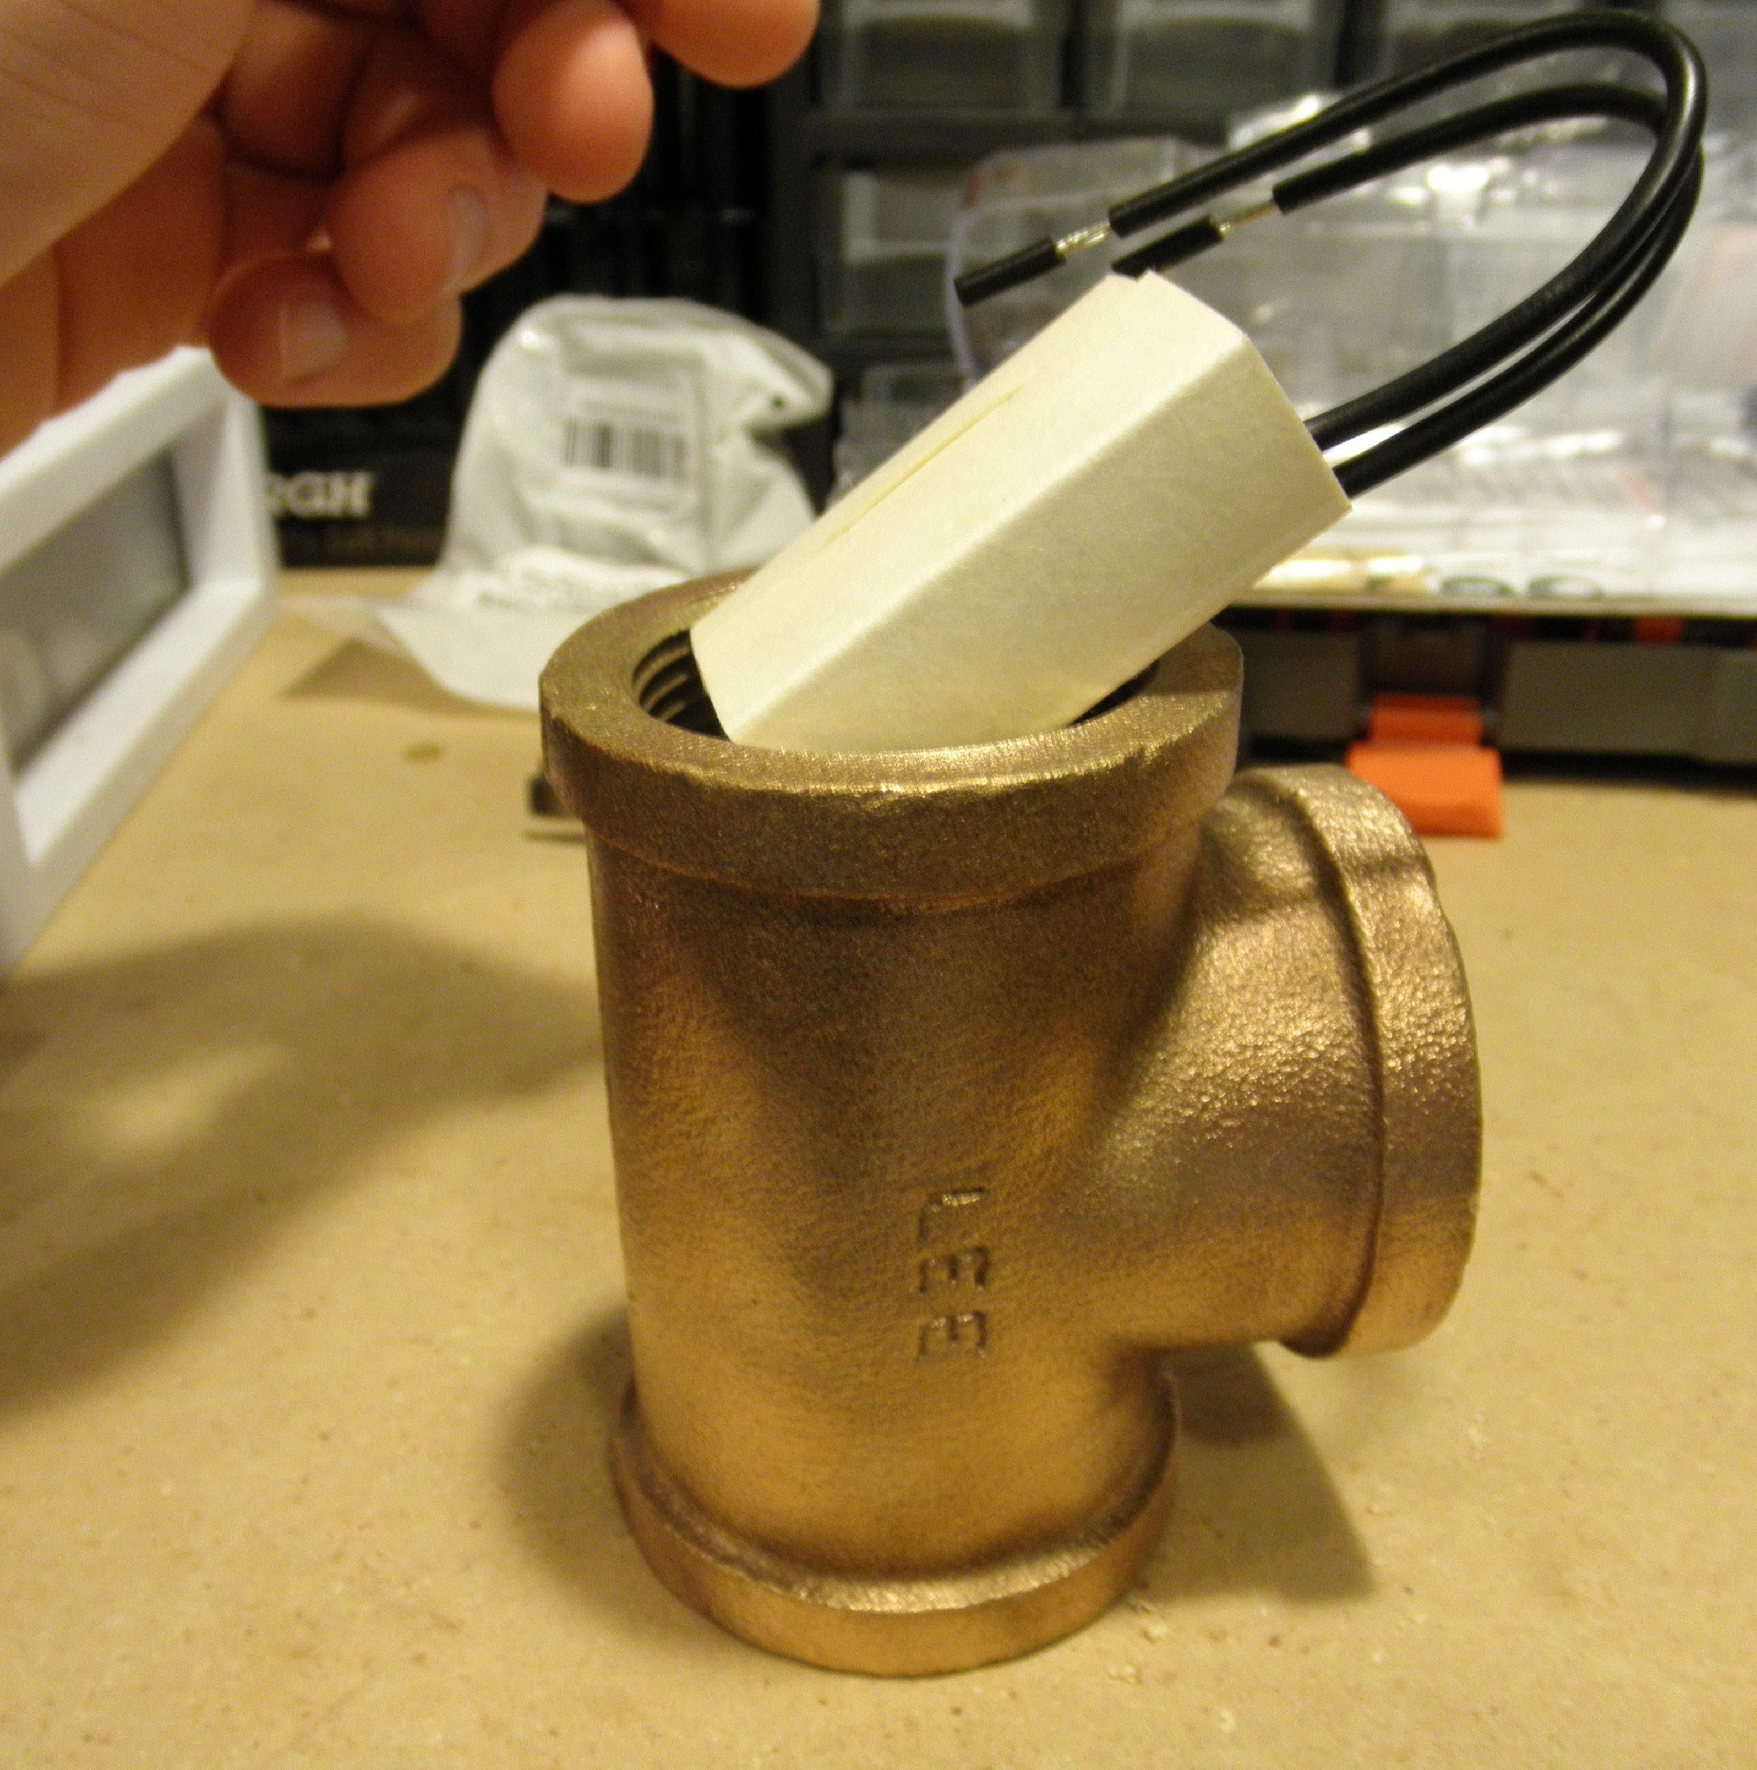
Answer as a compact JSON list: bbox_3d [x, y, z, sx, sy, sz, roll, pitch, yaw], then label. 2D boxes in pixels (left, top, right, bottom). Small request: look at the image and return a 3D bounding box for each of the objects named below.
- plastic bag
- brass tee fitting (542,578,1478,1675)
[{"bbox_3d":[-0.068,-0.085,0.401,0.124,0.064,0.107,-1,26,0],"label":"plastic bag"},{"bbox_3d":[0.009,0.018,0.168,0.068,0.081,0.054,-5,26,-9],"label":"brass tee fitting"}]

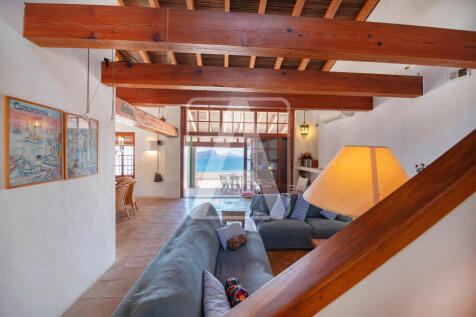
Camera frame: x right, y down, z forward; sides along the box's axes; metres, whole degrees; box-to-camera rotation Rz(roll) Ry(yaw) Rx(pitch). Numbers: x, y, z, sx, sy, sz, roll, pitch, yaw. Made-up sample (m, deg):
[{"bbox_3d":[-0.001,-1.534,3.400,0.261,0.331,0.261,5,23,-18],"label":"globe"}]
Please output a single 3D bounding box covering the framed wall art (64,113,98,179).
[{"bbox_3d":[-1.735,-0.130,2.231,0.026,0.680,0.501,1,1,-4],"label":"framed wall art"}]

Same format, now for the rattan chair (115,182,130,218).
[{"bbox_3d":[-2.994,1.055,5.030,0.560,0.860,0.560,1,1,-4],"label":"rattan chair"}]

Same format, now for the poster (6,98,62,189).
[{"bbox_3d":[-1.696,-0.116,1.691,0.026,0.683,0.496,1,1,-4],"label":"poster"}]

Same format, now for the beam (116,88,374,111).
[{"bbox_3d":[0.230,-1.097,3.745,4.800,0.274,0.136,1,1,-4],"label":"beam"}]

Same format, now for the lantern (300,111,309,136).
[{"bbox_3d":[2.375,-1.226,7.052,0.270,0.957,0.270,1,1,-4],"label":"lantern"}]

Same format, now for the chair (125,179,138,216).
[{"bbox_3d":[-3.023,1.039,5.445,0.560,0.880,0.560,1,1,-4],"label":"chair"}]

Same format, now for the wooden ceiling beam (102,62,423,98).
[{"bbox_3d":[0.467,-1.086,2.800,4.475,0.274,0.136,1,1,-4],"label":"wooden ceiling beam"}]

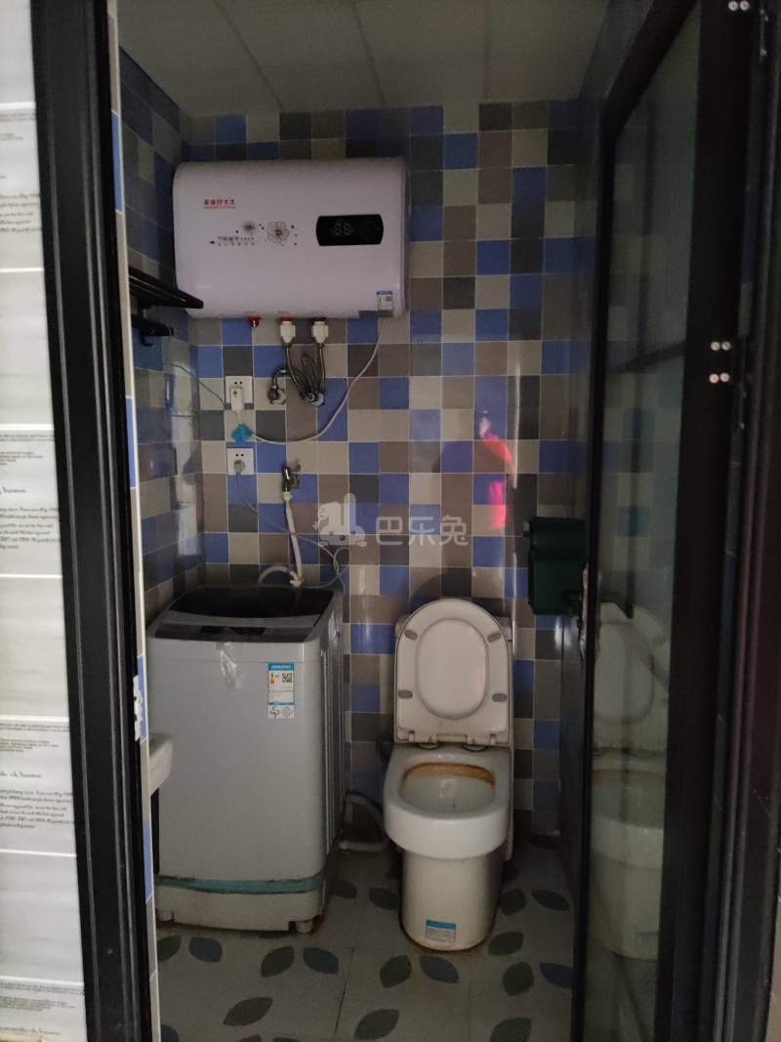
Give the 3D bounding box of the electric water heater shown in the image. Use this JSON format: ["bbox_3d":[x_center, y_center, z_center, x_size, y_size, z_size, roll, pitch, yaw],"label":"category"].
[{"bbox_3d":[-0.257,-0.775,2.180,0.601,0.392,0.348,1,9,6],"label":"electric water heater"}]

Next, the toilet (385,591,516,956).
[{"bbox_3d":[0.170,0.664,2.232,0.366,0.854,0.620,1,9,6],"label":"toilet"}]

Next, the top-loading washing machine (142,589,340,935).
[{"bbox_3d":[-0.385,0.658,2.286,0.452,0.854,0.498,1,9,6],"label":"top-loading washing machine"}]

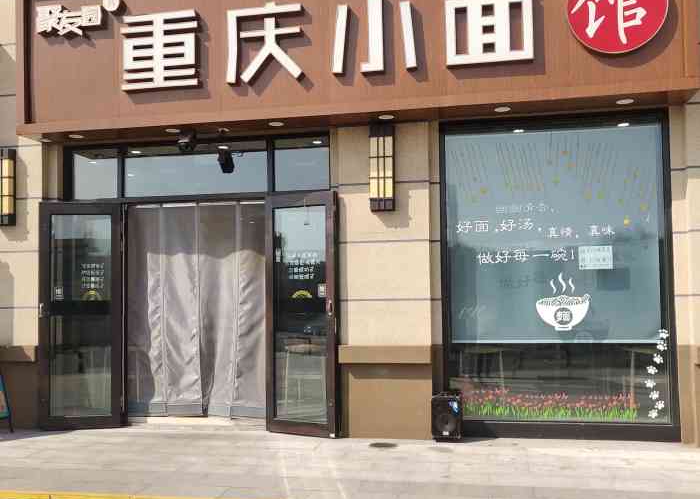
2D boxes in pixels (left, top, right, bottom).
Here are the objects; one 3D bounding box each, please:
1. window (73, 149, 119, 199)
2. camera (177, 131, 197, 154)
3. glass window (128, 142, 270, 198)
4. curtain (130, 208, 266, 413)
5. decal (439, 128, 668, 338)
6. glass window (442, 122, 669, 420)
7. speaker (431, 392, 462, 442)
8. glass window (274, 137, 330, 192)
[{"bbox_3d":[-2.766,-0.807,8.834,0.540,0.540,0.070,-1,-3,13],"label":"window"},{"bbox_3d":[-1.614,-1.067,8.012,0.190,0.210,0.190,-1,-3,13],"label":"camera"},{"bbox_3d":[-1.640,-0.851,8.582,1.620,0.550,0.070,-1,-3,13],"label":"glass window"},{"bbox_3d":[-1.614,0.631,8.594,1.630,2.280,0.120,-1,-3,13],"label":"curtain"},{"bbox_3d":[1.874,-0.126,7.527,1.950,2.000,0.030,-1,-3,13],"label":"decal"},{"bbox_3d":[1.891,0.201,7.497,2.000,2.770,0.080,-1,-3,13],"label":"glass window"},{"bbox_3d":[0.901,1.539,7.453,0.280,0.445,0.250,-1,-3,13],"label":"speaker"},{"bbox_3d":[-0.479,-0.881,8.322,0.600,0.560,0.070,-1,-3,13],"label":"glass window"}]

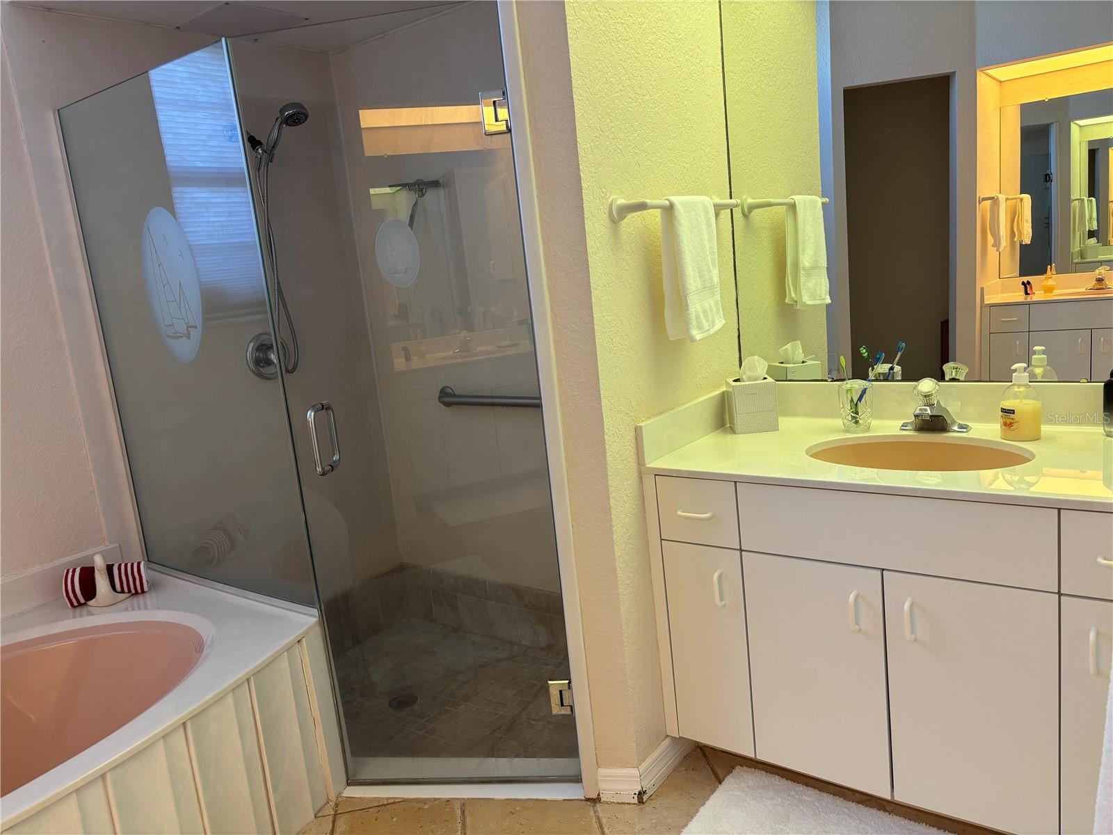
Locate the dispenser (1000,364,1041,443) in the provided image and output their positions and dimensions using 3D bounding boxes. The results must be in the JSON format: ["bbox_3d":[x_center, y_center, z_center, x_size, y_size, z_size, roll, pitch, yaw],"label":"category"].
[{"bbox_3d":[0.990,-0.036,1.784,0.062,0.161,0.077,-12,12,-28],"label":"dispenser"}]

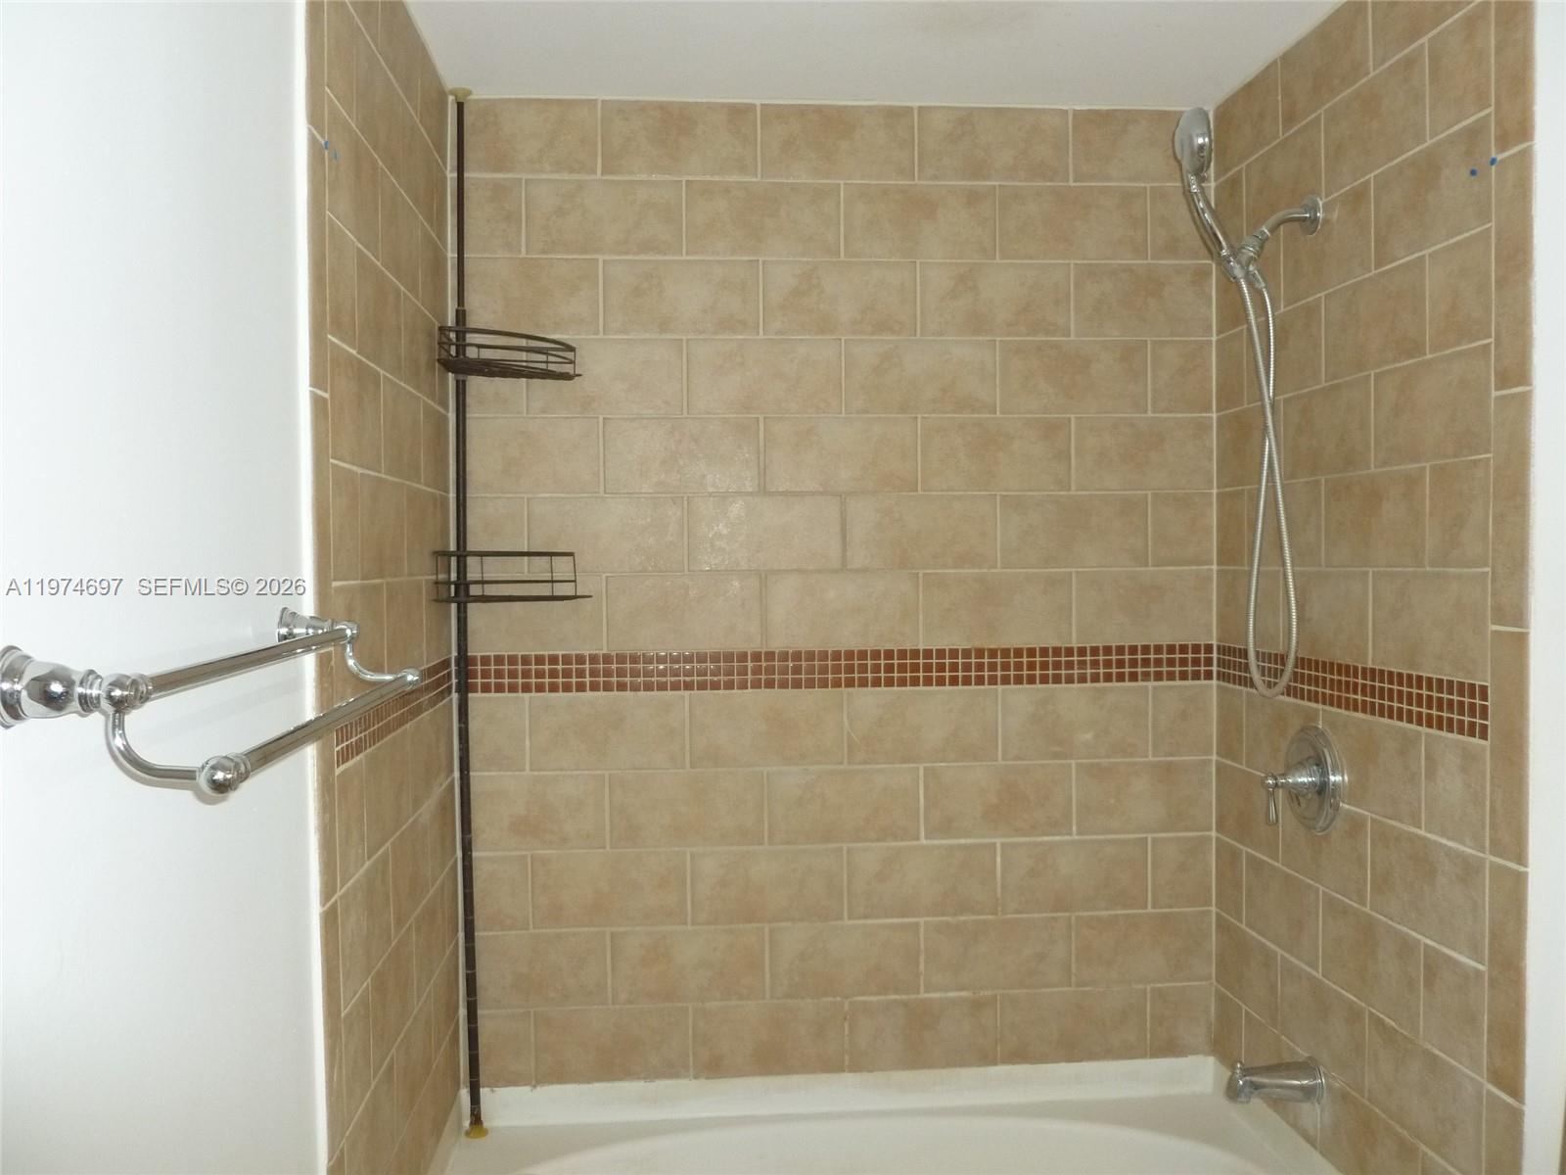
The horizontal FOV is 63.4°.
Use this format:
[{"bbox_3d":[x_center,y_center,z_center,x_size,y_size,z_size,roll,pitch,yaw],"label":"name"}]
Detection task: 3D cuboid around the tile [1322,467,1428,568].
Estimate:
[{"bbox_3d":[0.913,-0.103,1.953,0.010,0.145,0.295,-1,1,-5],"label":"tile"}]

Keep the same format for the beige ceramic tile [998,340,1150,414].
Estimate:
[{"bbox_3d":[0.573,-0.413,2.500,0.299,0.145,0.010,-1,1,-5],"label":"beige ceramic tile"}]

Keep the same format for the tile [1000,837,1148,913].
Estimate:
[{"bbox_3d":[0.578,0.571,2.511,0.298,0.146,0.010,-1,1,-5],"label":"tile"}]

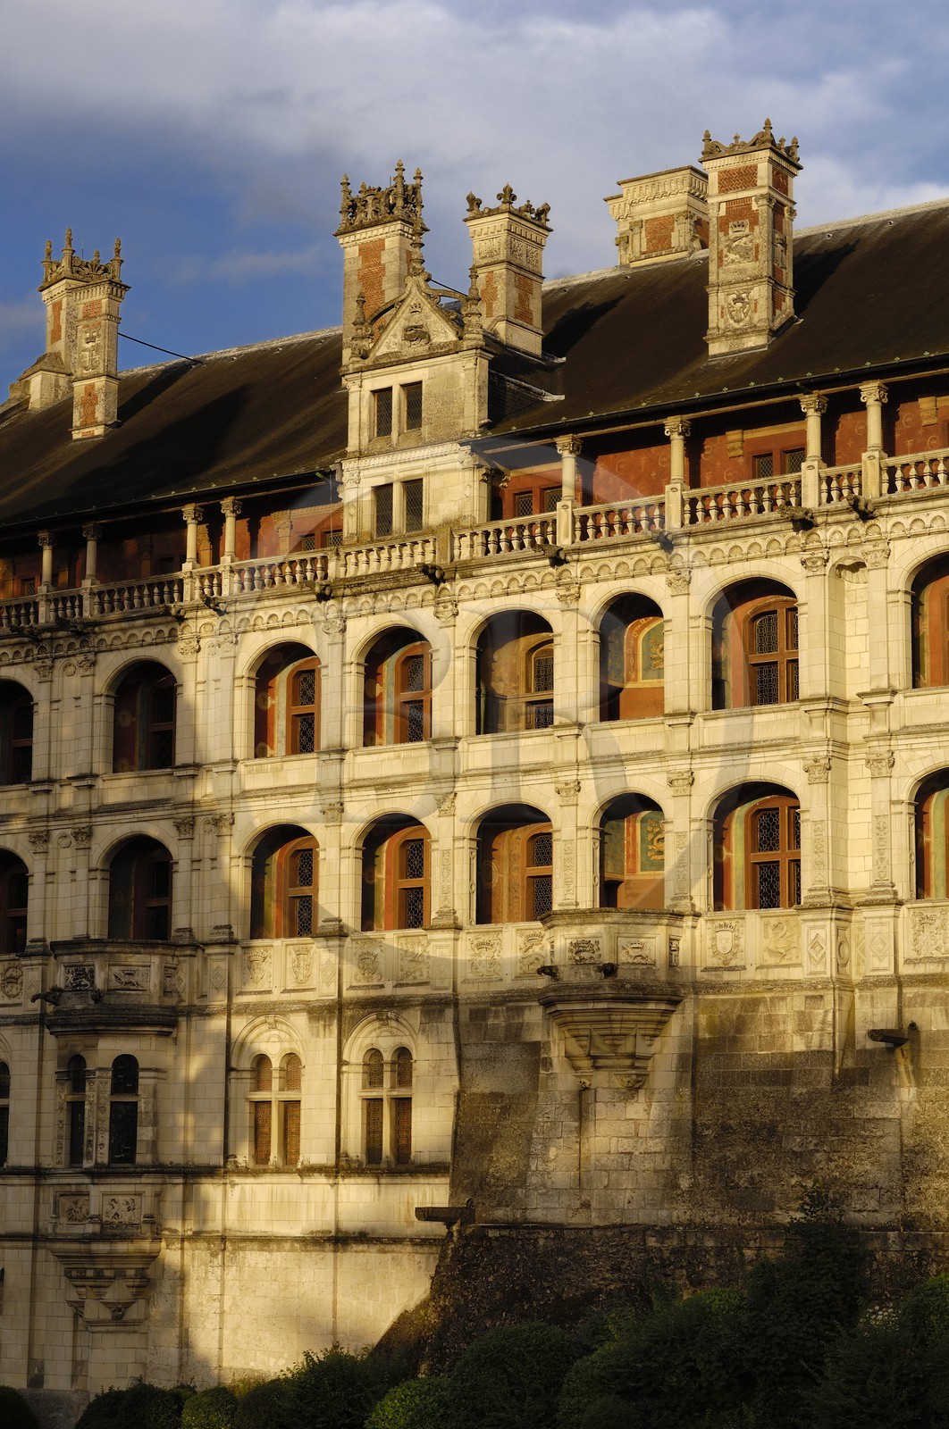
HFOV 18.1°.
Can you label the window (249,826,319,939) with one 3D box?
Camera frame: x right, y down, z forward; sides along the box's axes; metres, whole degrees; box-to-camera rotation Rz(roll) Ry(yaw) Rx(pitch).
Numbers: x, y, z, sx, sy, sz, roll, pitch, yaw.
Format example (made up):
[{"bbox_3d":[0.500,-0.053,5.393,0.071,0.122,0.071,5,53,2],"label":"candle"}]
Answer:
[{"bbox_3d":[-5.047,4.525,79.750,2.572,3.002,0.400,-7,-12,36],"label":"window"}]

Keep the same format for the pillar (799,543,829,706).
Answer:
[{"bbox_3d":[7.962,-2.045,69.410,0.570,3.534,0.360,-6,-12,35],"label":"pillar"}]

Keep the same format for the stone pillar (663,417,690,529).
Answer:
[{"bbox_3d":[4.993,-5.988,73.686,0.470,2.679,0.470,-6,-11,37],"label":"stone pillar"}]

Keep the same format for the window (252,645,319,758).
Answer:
[{"bbox_3d":[-5.022,-0.347,80.551,2.557,3.127,0.400,-7,-12,36],"label":"window"}]

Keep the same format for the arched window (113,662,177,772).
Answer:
[{"bbox_3d":[-9.206,0.093,83.594,2.617,3.150,0.400,-7,-12,36],"label":"arched window"}]

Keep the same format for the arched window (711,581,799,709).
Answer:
[{"bbox_3d":[6.837,-1.794,72.051,2.544,3.052,0.450,-6,-11,37],"label":"arched window"}]

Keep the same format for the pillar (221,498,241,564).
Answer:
[{"bbox_3d":[-6.799,-5.146,83.076,0.390,1.759,0.390,-7,-12,35],"label":"pillar"}]

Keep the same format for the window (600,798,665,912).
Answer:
[{"bbox_3d":[3.929,3.418,73.250,2.060,2.813,0.400,-7,-12,36],"label":"window"}]

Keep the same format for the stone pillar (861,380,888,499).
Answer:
[{"bbox_3d":[9.445,-6.489,70.268,0.450,2.741,0.450,-6,-11,37],"label":"stone pillar"}]

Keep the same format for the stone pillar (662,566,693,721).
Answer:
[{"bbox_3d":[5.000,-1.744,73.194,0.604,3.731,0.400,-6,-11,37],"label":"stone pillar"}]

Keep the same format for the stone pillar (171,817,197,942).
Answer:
[{"bbox_3d":[-8.043,4.585,82.240,0.600,3.410,0.320,-7,-12,35],"label":"stone pillar"}]

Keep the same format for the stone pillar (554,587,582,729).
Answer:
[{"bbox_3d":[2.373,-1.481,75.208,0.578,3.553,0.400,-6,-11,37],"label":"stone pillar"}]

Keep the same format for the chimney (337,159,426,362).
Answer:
[{"bbox_3d":[-2.618,-12.243,83.898,2.330,6.222,1.420,-6,-12,35],"label":"chimney"}]

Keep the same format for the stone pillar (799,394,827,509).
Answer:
[{"bbox_3d":[7.977,-6.142,70.176,0.490,2.744,0.490,-6,-12,35],"label":"stone pillar"}]

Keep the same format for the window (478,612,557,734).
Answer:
[{"bbox_3d":[1.123,-1.167,76.424,2.631,3.048,0.450,-6,-11,37],"label":"window"}]

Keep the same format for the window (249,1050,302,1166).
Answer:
[{"bbox_3d":[-5.296,10.504,79.307,1.580,3.040,0.300,-7,-12,35],"label":"window"}]

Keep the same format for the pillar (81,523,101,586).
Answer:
[{"bbox_3d":[-11.099,-4.636,86.064,0.390,1.736,0.390,-7,-12,35],"label":"pillar"}]

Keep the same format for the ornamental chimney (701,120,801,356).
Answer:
[{"bbox_3d":[6.955,-11.707,74.629,2.000,5.836,1.750,-6,-12,35],"label":"ornamental chimney"}]

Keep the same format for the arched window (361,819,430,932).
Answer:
[{"bbox_3d":[-2.015,4.226,77.542,2.403,2.977,0.400,-7,-12,36],"label":"arched window"}]

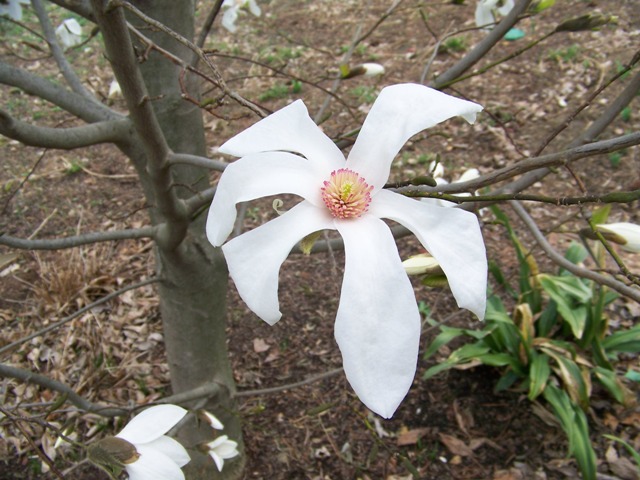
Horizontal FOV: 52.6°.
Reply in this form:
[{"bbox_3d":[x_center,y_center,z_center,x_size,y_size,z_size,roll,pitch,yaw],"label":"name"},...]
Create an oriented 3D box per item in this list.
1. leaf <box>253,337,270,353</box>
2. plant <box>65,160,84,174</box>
[{"bbox_3d":[-0.181,0.331,2.043,0.045,0.015,0.062,-7,34,-11],"label":"leaf"},{"bbox_3d":[-1.170,-0.355,3.071,0.095,0.050,0.090,0,33,0],"label":"plant"}]

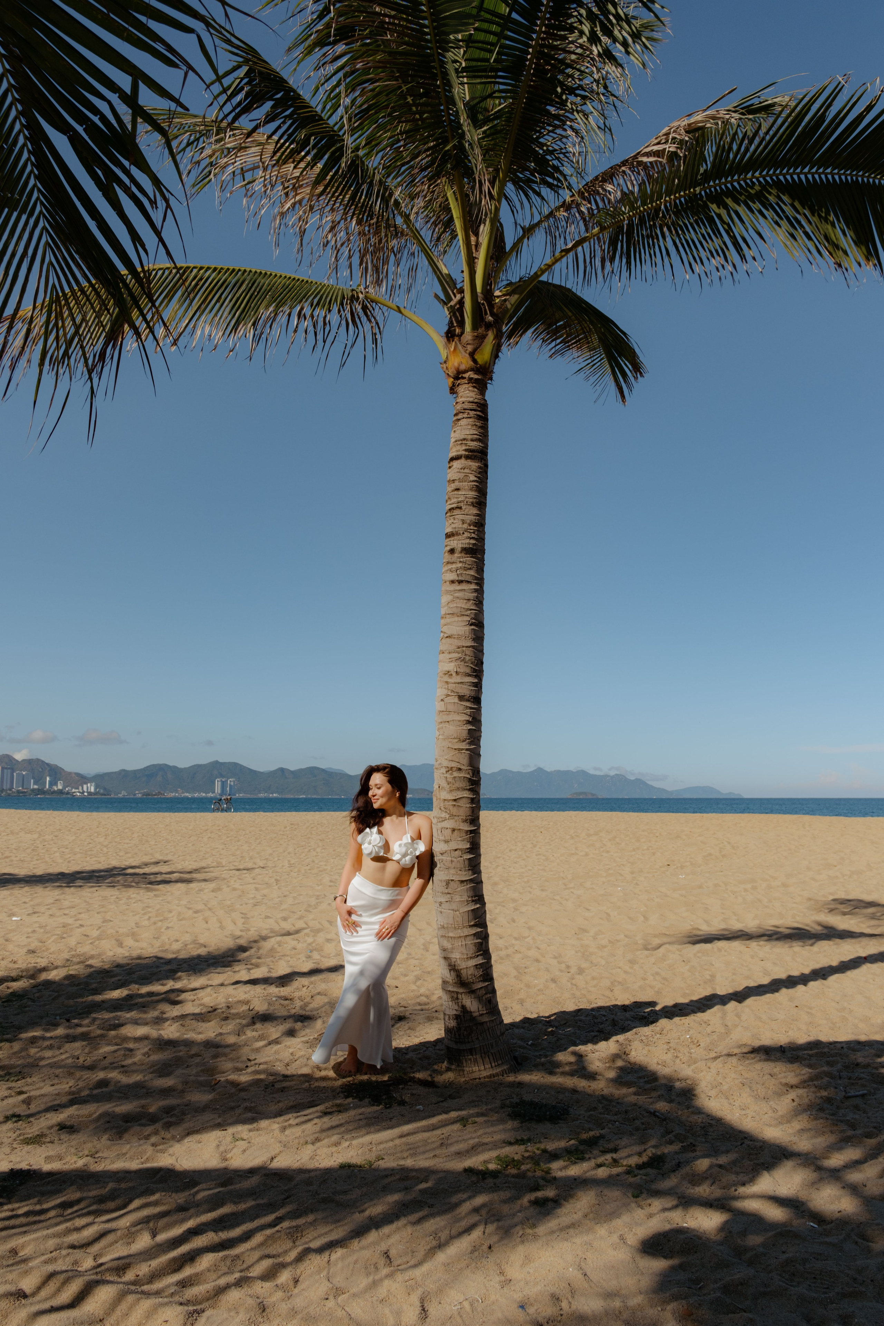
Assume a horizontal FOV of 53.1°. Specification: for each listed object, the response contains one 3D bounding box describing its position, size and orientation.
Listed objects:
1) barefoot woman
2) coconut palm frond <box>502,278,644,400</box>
[{"bbox_3d":[-0.390,1.390,4.900,0.660,1.620,0.380,-1,-9,5],"label":"barefoot woman"},{"bbox_3d":[0.965,-2.390,6.500,0.750,0.800,1.500,-5,-10,30],"label":"coconut palm frond"}]

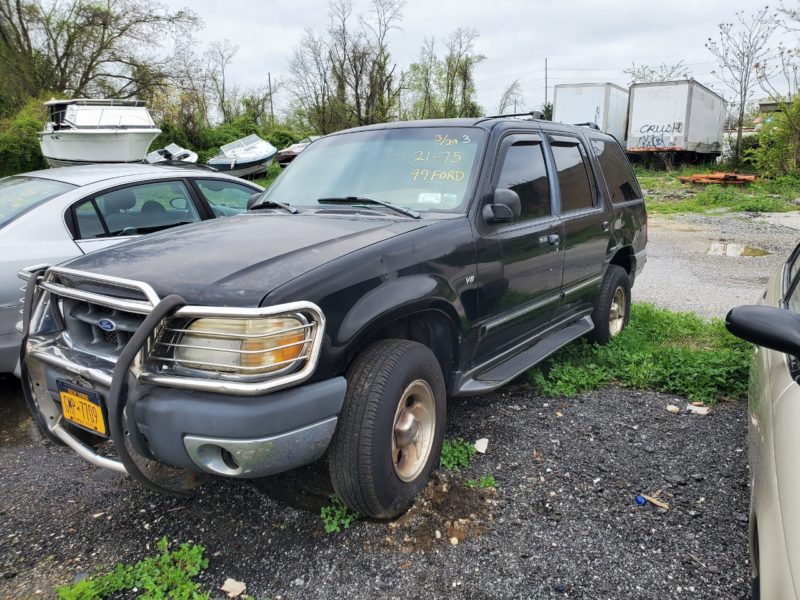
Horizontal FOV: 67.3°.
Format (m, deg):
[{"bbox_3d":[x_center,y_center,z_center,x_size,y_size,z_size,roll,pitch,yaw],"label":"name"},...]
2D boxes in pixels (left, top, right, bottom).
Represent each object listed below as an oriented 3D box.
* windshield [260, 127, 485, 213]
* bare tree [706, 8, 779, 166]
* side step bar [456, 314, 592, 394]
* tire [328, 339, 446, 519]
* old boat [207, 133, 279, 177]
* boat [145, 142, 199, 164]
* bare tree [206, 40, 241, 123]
[{"bbox_3d":[-0.182,-0.763,3.374,1.480,0.140,0.700,7,55,35],"label":"windshield"},{"bbox_3d":[18.293,-11.316,32.000,3.600,8.300,3.600,-1,13,0],"label":"bare tree"},{"bbox_3d":[0.836,0.301,3.619,0.240,0.140,1.700,7,14,35],"label":"side step bar"},{"bbox_3d":[-0.027,0.533,2.534,0.235,0.730,0.730,5,13,26],"label":"tire"},{"bbox_3d":[-7.423,-6.759,28.500,5.000,1.500,2.000,9,31,39],"label":"old boat"},{"bbox_3d":[-11.358,-7.114,30.000,4.300,1.350,1.800,6,24,28],"label":"boat"},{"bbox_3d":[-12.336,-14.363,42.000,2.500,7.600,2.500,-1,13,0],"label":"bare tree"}]

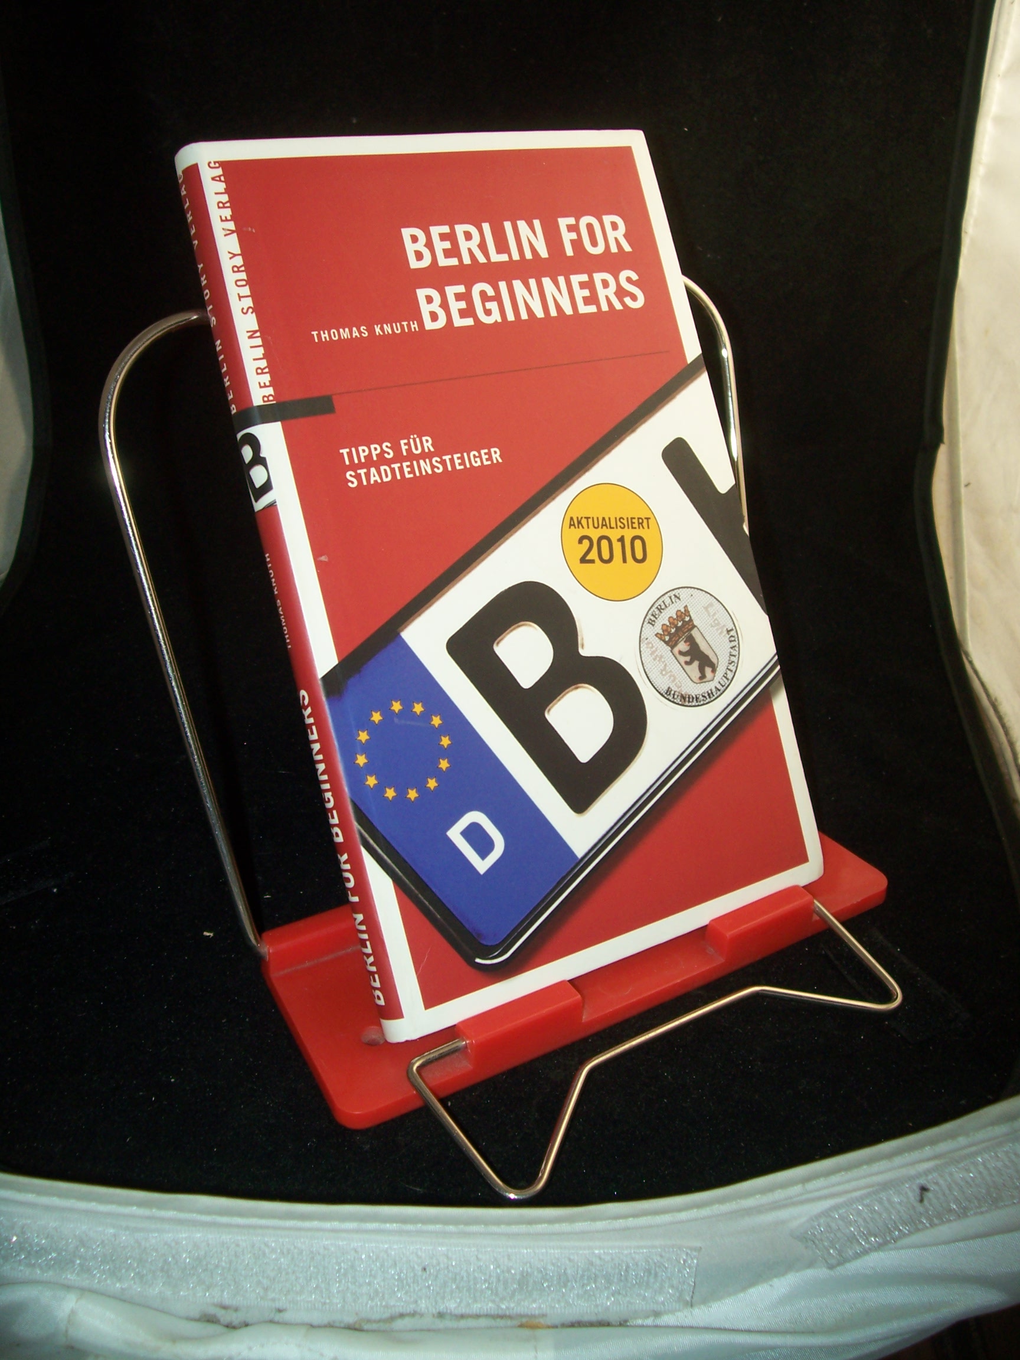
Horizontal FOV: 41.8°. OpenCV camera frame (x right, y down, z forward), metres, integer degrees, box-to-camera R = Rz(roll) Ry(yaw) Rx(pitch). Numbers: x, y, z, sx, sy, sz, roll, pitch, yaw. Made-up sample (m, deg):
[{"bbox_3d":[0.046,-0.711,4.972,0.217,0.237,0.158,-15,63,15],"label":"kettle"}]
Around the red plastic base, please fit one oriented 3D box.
[{"bbox_3d":[0.021,0.059,0.332,0.158,0.014,0.051,-15,38,-29],"label":"red plastic base"}]

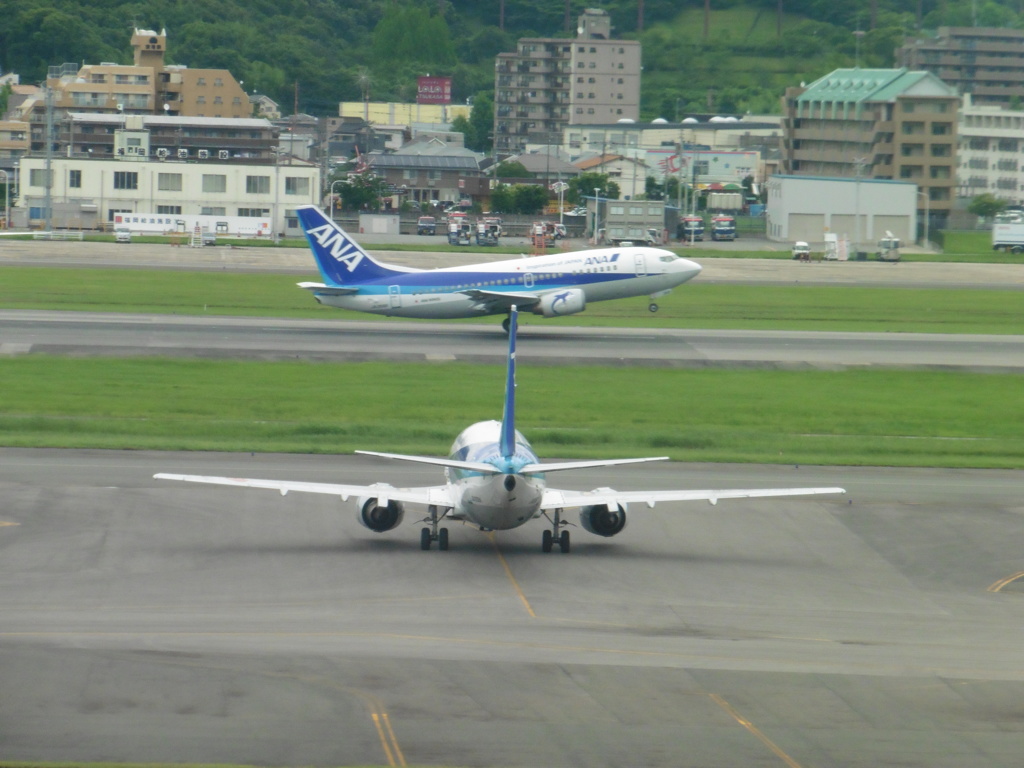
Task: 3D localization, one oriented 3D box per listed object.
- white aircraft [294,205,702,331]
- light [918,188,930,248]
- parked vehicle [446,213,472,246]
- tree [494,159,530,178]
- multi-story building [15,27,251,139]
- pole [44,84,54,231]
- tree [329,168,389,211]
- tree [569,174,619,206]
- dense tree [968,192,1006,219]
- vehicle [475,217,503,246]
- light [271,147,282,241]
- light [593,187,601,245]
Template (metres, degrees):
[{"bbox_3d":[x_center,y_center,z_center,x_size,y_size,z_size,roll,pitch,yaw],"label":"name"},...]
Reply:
[{"bbox_3d":[-1.068,-9.773,525.000,31.000,11.400,28.900,-7,3,-3],"label":"white aircraft"},{"bbox_3d":[49.301,-19.690,817.252,1.500,6.900,0.350,1,3,-3],"label":"light"},{"bbox_3d":[-6.159,-18.024,799.804,2.600,3.500,7.500,1,3,-2],"label":"parked vehicle"},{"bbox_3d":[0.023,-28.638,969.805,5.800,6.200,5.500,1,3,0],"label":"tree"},{"bbox_3d":[-62.036,-47.346,1119.492,38.300,22.000,18.000,1,3,-3],"label":"multi-story building"},{"bbox_3d":[-54.823,-26.799,811.149,0.850,17.520,0.850,1,3,-3],"label":"pole"},{"bbox_3d":[-19.801,-24.435,884.838,7.600,6.800,6.800,1,3,0],"label":"tree"},{"bbox_3d":[10.496,-24.661,880.000,6.400,5.200,5.800,1,3,-3],"label":"tree"},{"bbox_3d":[65.464,-23.973,939.889,5.100,4.600,4.800,1,3,0],"label":"dense tree"},{"bbox_3d":[-2.908,-17.949,802.172,2.600,3.300,7.500,1,3,-2],"label":"vehicle"},{"bbox_3d":[-26.692,-21.595,779.424,1.600,10.800,0.900,1,3,0],"label":"light"},{"bbox_3d":[10.211,-20.157,818.474,0.850,6.900,0.500,1,3,0],"label":"light"}]

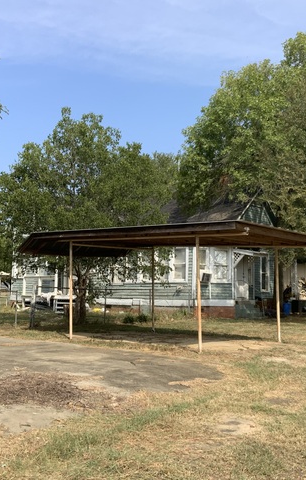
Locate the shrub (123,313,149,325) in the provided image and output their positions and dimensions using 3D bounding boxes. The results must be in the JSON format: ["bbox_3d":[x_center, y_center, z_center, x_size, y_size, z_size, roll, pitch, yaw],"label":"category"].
[{"bbox_3d":[-0.634,2.845,19.431,1.000,0.440,0.600,0,-5,0],"label":"shrub"}]

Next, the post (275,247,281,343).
[{"bbox_3d":[3.191,1.393,13.631,0.080,2.450,0.080,-5,-7,44],"label":"post"}]

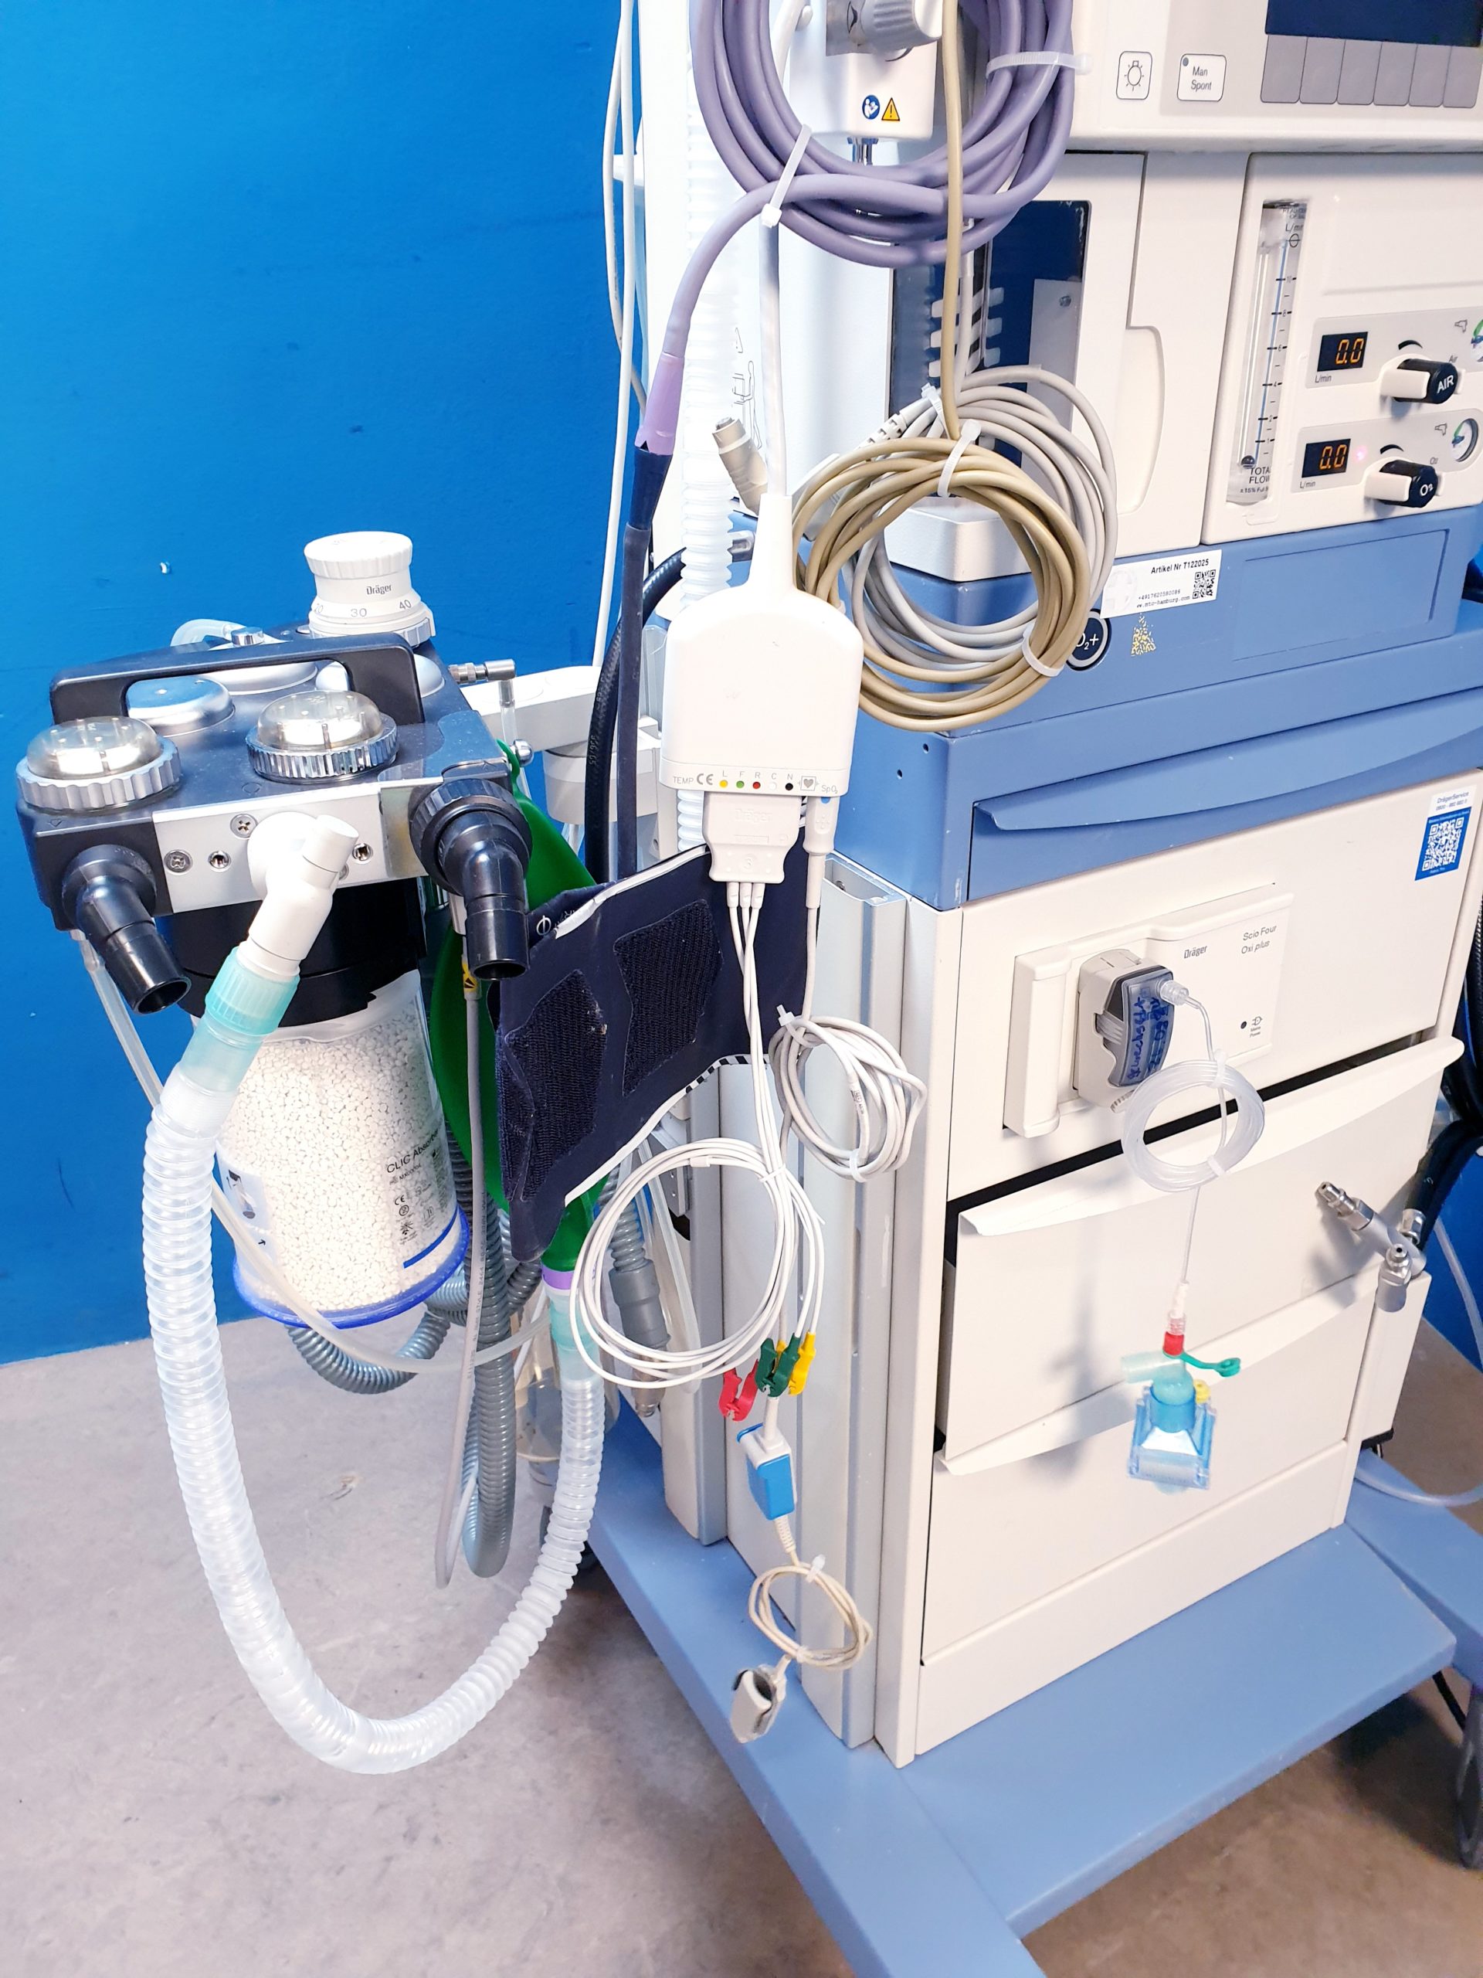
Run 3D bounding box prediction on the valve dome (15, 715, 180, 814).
[{"bbox_3d":[-0.241,-0.088,0.555,0.057,0.026,0.057,-11,28,-20],"label":"valve dome"}]

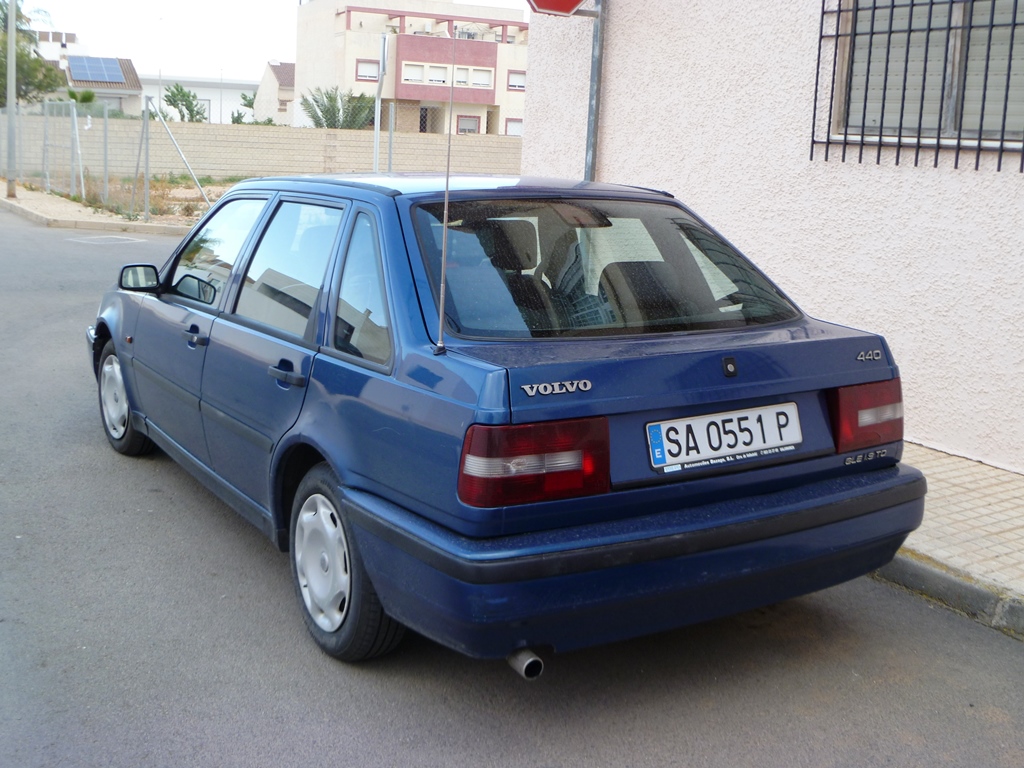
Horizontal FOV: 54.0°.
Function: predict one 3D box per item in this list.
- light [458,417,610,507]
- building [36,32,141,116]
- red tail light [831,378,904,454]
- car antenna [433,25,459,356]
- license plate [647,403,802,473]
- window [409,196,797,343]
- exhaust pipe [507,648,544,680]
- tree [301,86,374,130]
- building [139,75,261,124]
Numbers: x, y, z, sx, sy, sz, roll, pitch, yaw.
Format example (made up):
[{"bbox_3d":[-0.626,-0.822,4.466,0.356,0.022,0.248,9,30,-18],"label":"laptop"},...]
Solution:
[{"bbox_3d":[0.052,0.164,2.279,0.345,0.175,0.150,-6,15,-32],"label":"light"},{"bbox_3d":[-23.746,-16.063,56.000,6.400,6.700,7.500,-3,13,-22],"label":"building"},{"bbox_3d":[1.027,0.088,2.914,0.345,0.175,0.150,-6,15,-32],"label":"red tail light"},{"bbox_3d":[-0.152,-0.445,2.368,0.020,0.760,0.020,-4,15,-33],"label":"car antenna"},{"bbox_3d":[0.547,0.135,2.554,0.525,0.120,0.020,-6,2,-32],"label":"license plate"},{"bbox_3d":[0.268,-0.352,2.922,1.190,0.080,0.520,-6,52,-32],"label":"window"},{"bbox_3d":[0.022,0.648,2.367,0.048,0.048,0.140,-6,15,-32],"label":"exhaust pipe"},{"bbox_3d":[-7.287,-10.544,42.000,3.300,3.700,3.300,-3,13,-20],"label":"tree"},{"bbox_3d":[-20.925,-18.153,68.000,12.000,5.600,8.000,-3,13,-22],"label":"building"}]

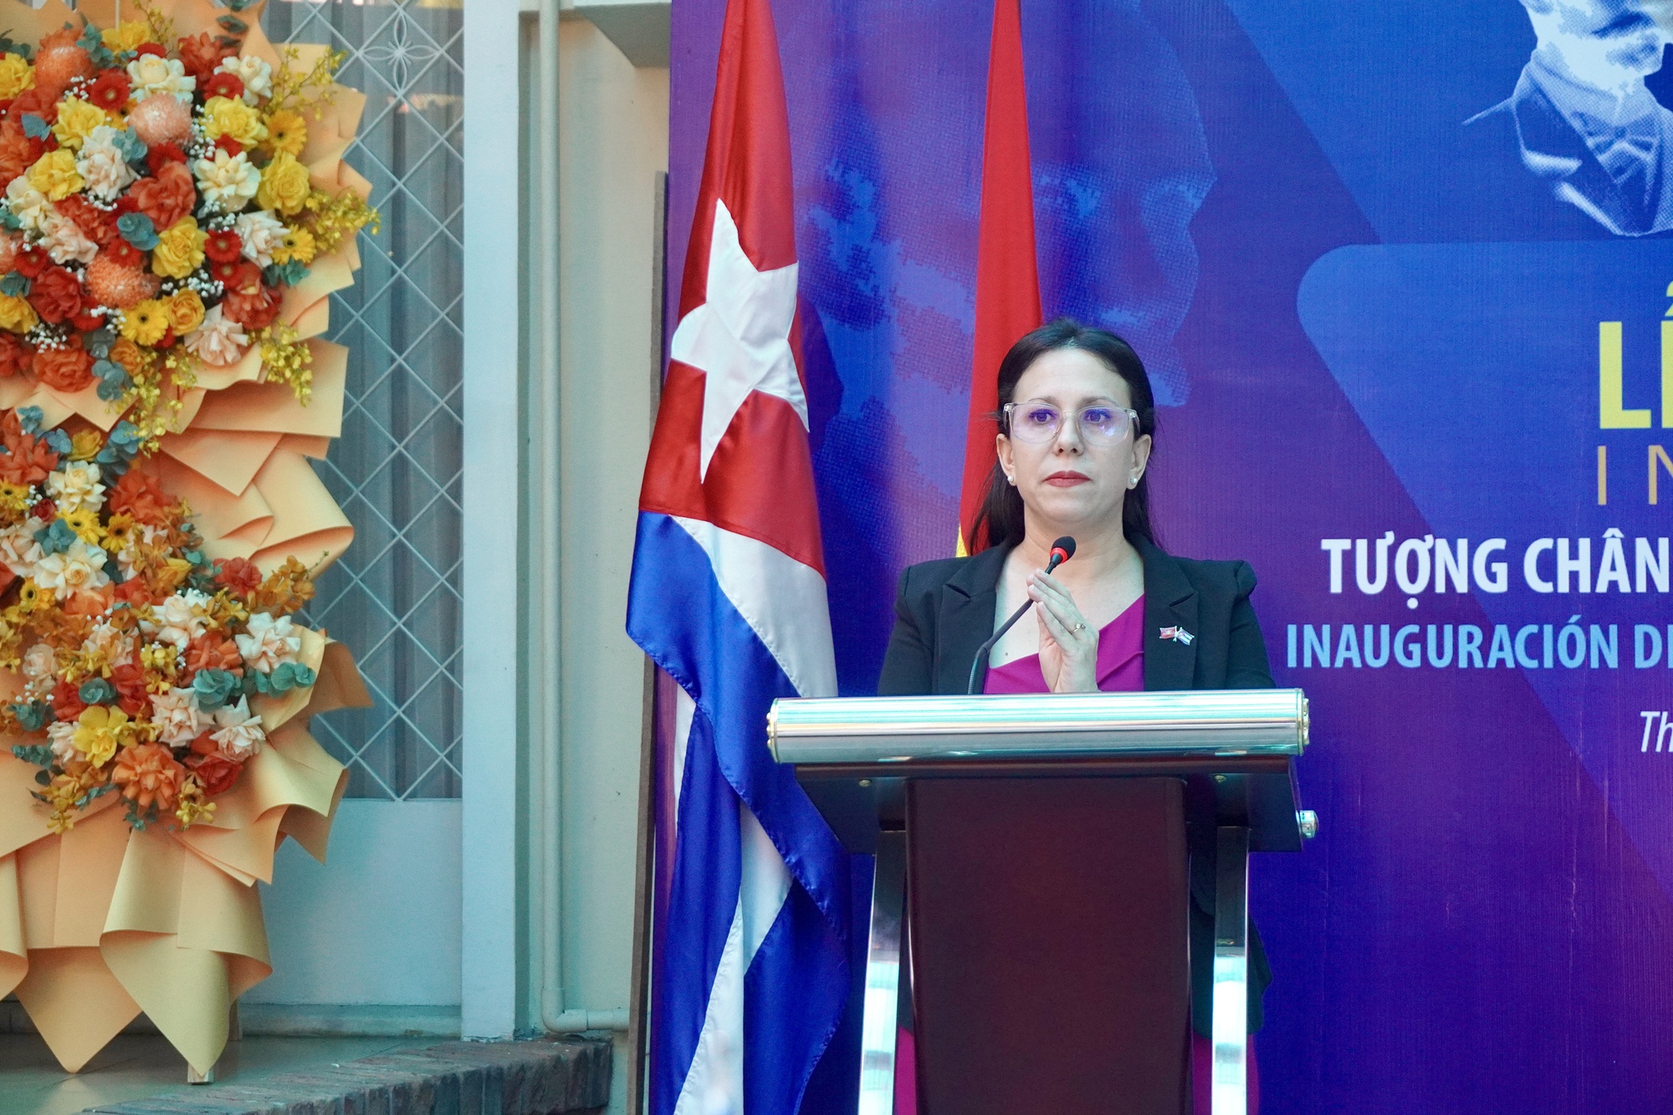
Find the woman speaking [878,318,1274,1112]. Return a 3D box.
[{"bbox_3d":[0.270,0.565,3.930,0.470,1.660,0.370,0,-1,7],"label":"woman speaking"}]

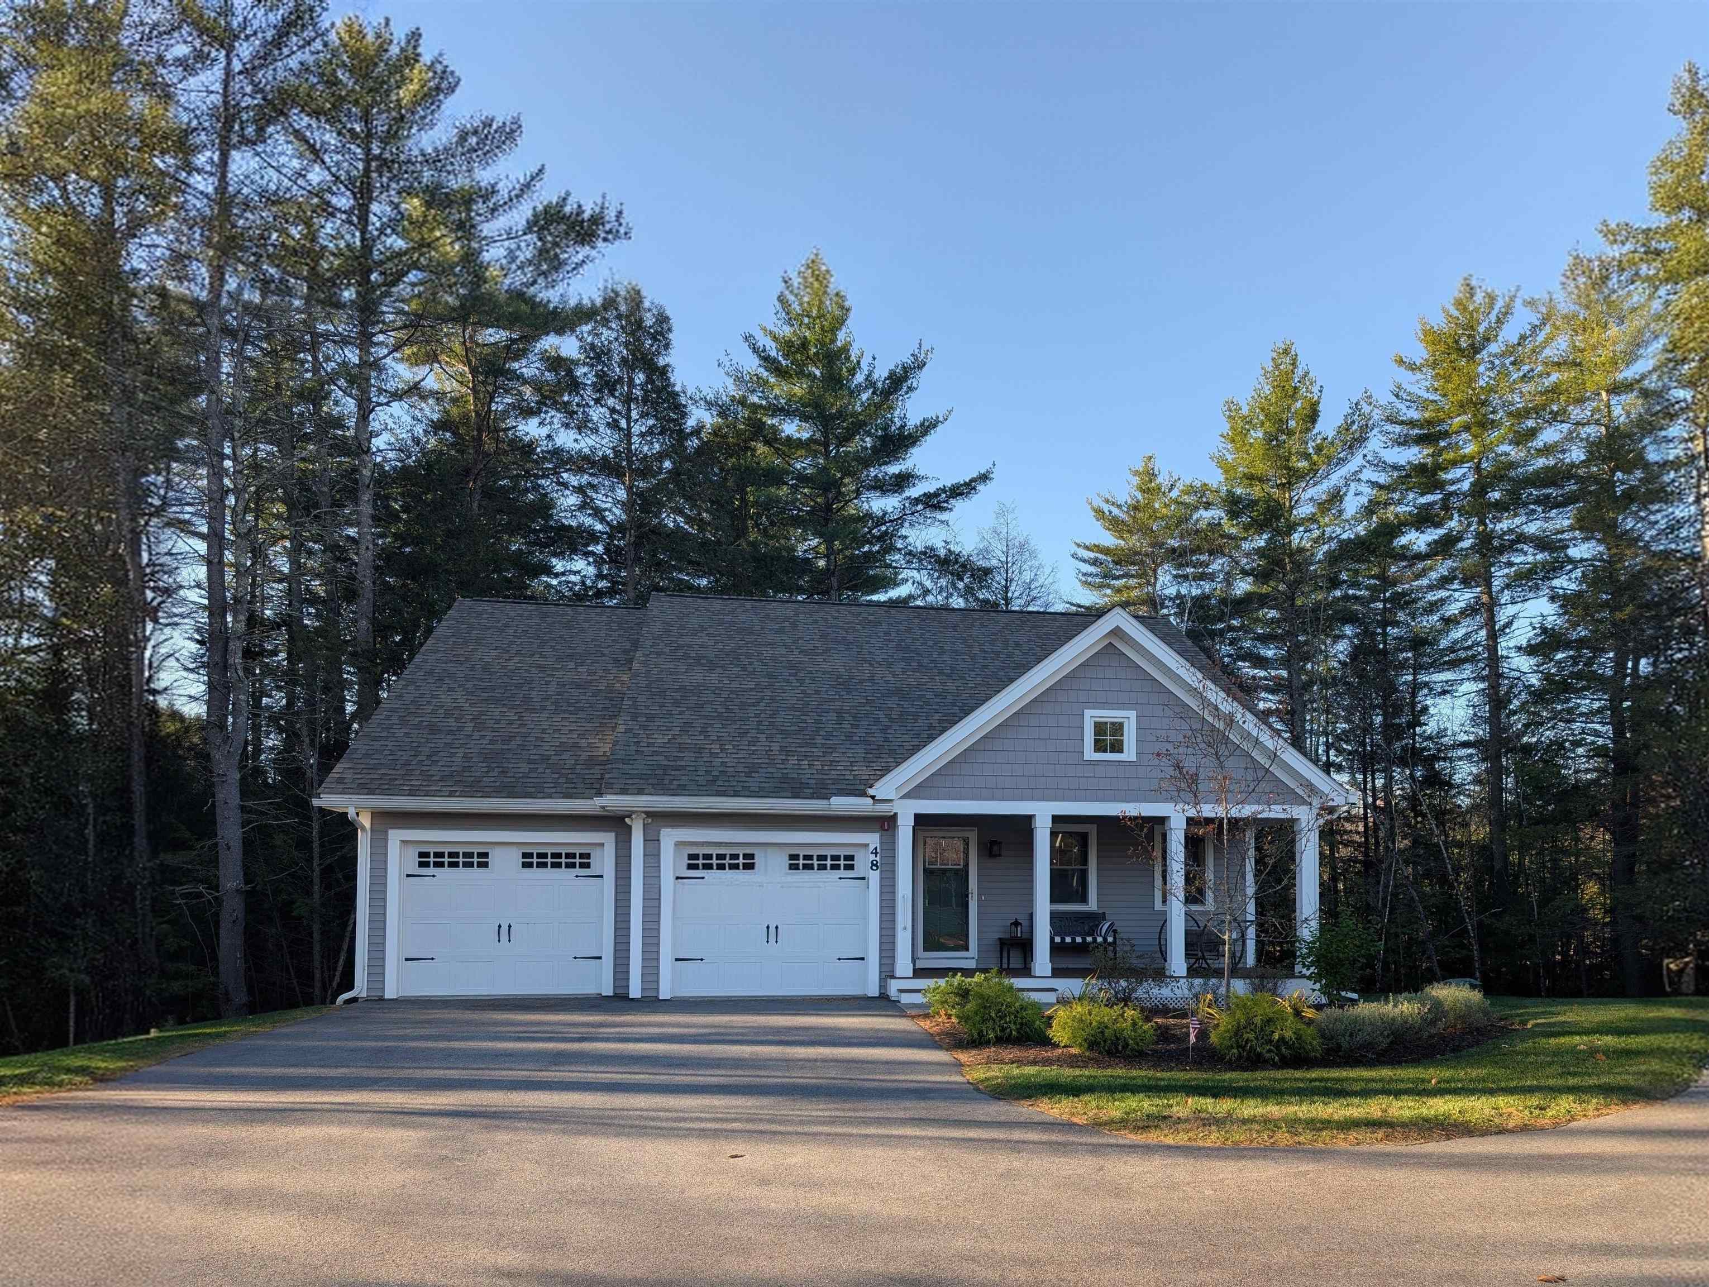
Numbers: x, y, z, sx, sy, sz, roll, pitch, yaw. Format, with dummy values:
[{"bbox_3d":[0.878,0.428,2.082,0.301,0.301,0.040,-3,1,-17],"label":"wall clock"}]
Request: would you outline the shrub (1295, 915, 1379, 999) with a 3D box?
[{"bbox_3d":[6.557,4.311,16.100,1.120,1.200,1.100,1,-6,-8],"label":"shrub"}]

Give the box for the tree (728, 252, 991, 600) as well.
[{"bbox_3d":[0.062,-2.109,37.000,8.000,20.220,8.000,1,-6,-8],"label":"tree"}]

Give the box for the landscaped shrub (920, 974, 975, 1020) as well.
[{"bbox_3d":[1.166,4.182,14.000,0.800,0.600,0.800,1,-6,-8],"label":"landscaped shrub"}]

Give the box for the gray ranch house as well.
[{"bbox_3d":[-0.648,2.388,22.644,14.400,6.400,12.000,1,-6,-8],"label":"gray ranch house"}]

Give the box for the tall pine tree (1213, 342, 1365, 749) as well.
[{"bbox_3d":[13.225,-0.667,36.000,5.000,16.930,5.000,1,-6,-8],"label":"tall pine tree"}]

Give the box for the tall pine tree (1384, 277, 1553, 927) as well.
[{"bbox_3d":[17.098,-0.896,33.000,4.700,18.590,4.700,1,-6,-8],"label":"tall pine tree"}]

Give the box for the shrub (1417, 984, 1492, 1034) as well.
[{"bbox_3d":[7.197,4.362,14.200,0.900,0.650,0.850,1,-6,-8],"label":"shrub"}]

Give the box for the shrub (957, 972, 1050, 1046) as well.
[{"bbox_3d":[1.636,4.024,13.100,1.000,0.770,0.950,1,-6,-8],"label":"shrub"}]

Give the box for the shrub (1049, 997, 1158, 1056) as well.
[{"bbox_3d":[2.644,4.062,12.600,1.120,0.600,1.000,1,-6,-8],"label":"shrub"}]

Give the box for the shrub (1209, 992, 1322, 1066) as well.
[{"bbox_3d":[4.228,3.960,12.200,1.120,0.720,1.050,1,-6,-8],"label":"shrub"}]

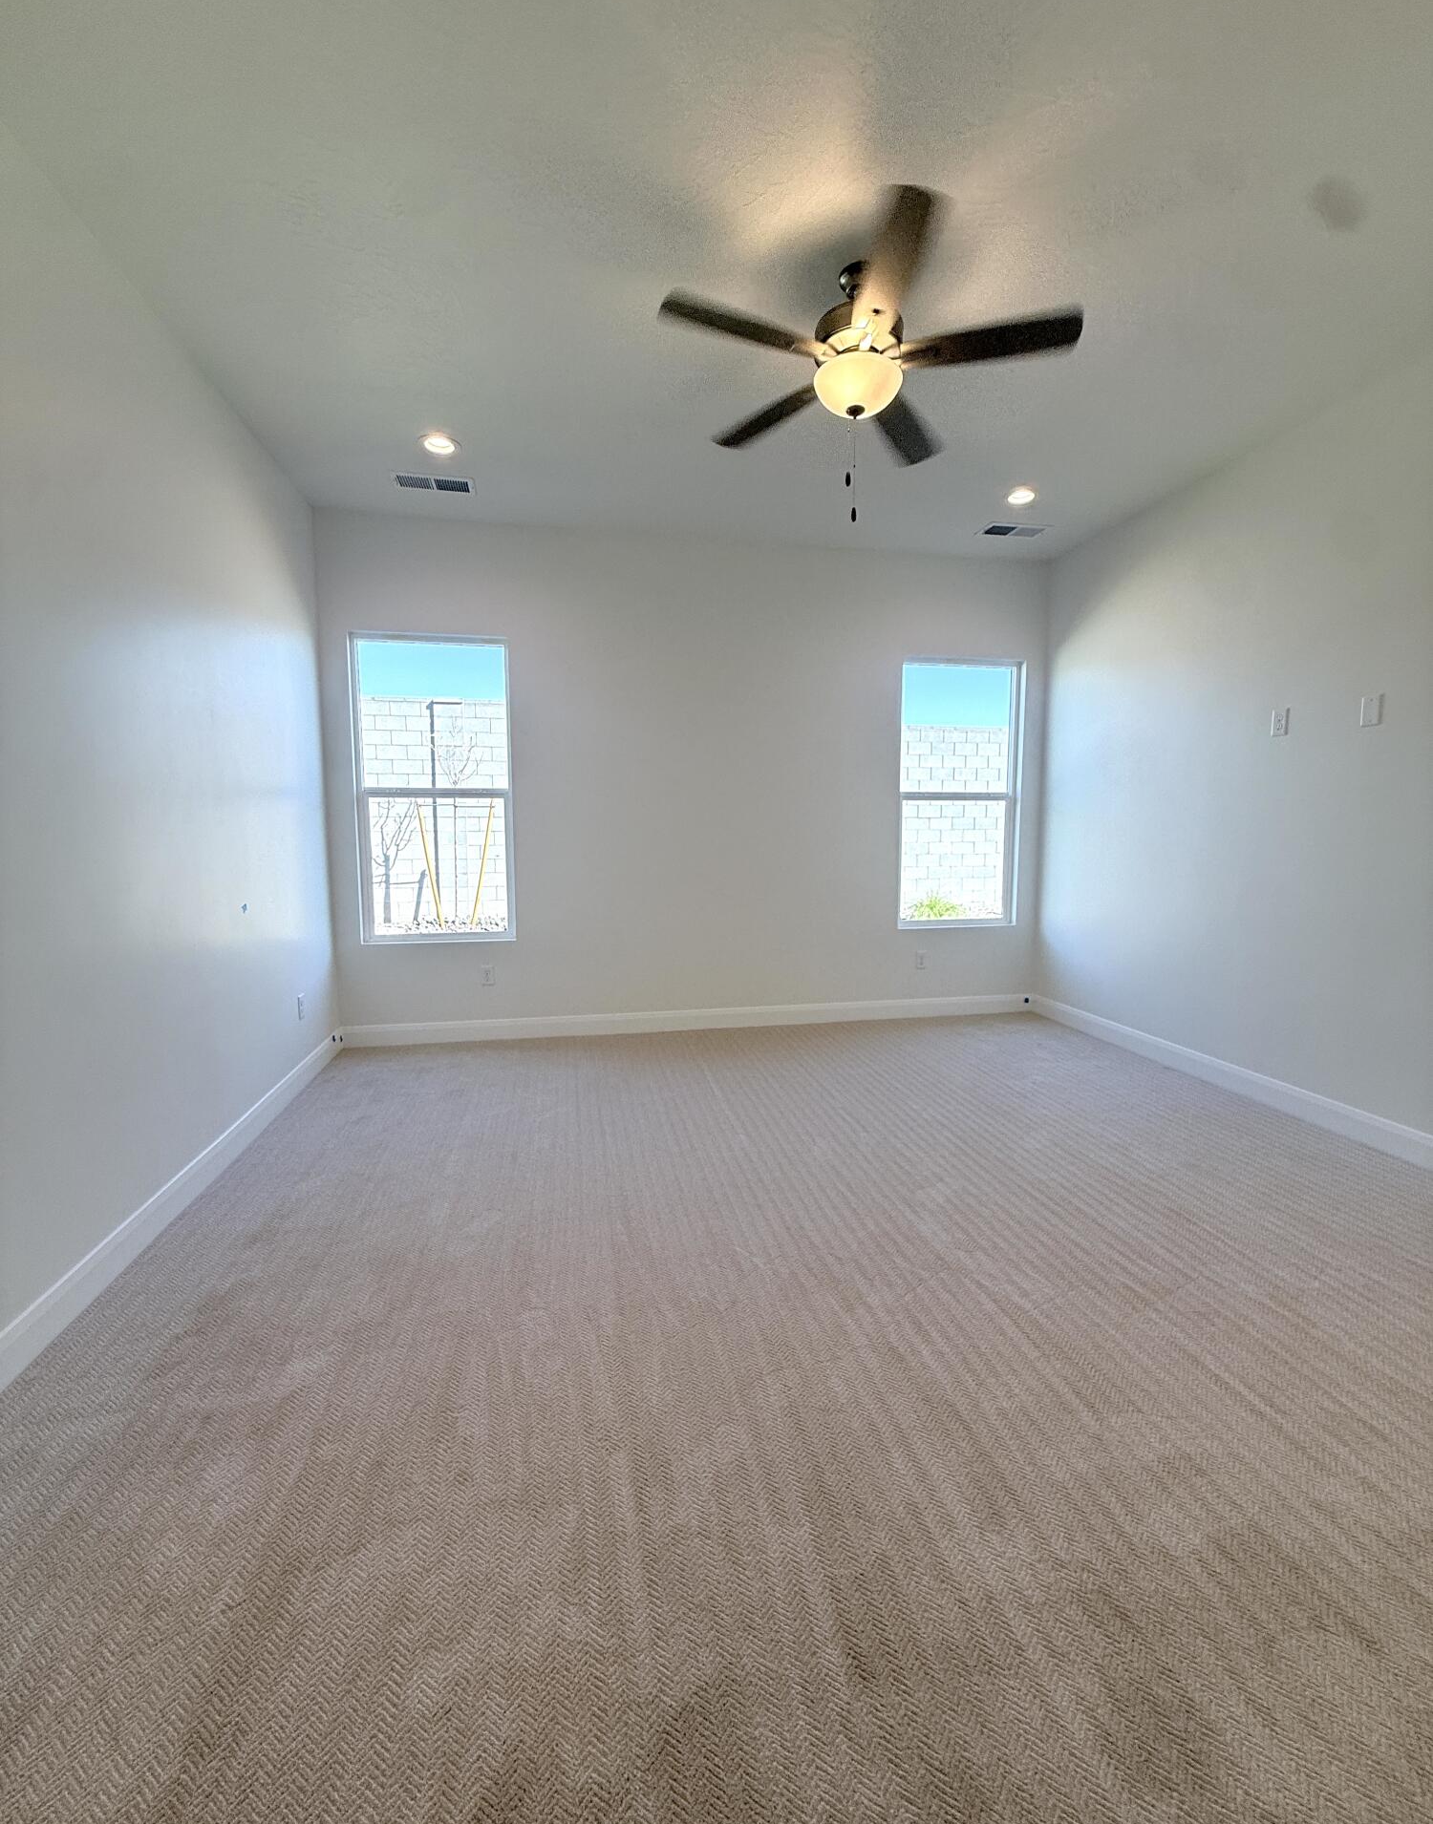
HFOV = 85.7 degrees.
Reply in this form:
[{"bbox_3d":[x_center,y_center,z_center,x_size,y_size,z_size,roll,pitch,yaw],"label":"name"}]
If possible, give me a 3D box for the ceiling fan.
[{"bbox_3d":[0.452,-1.805,2.462,1.300,0.438,1.300,-1,7,-11],"label":"ceiling fan"}]

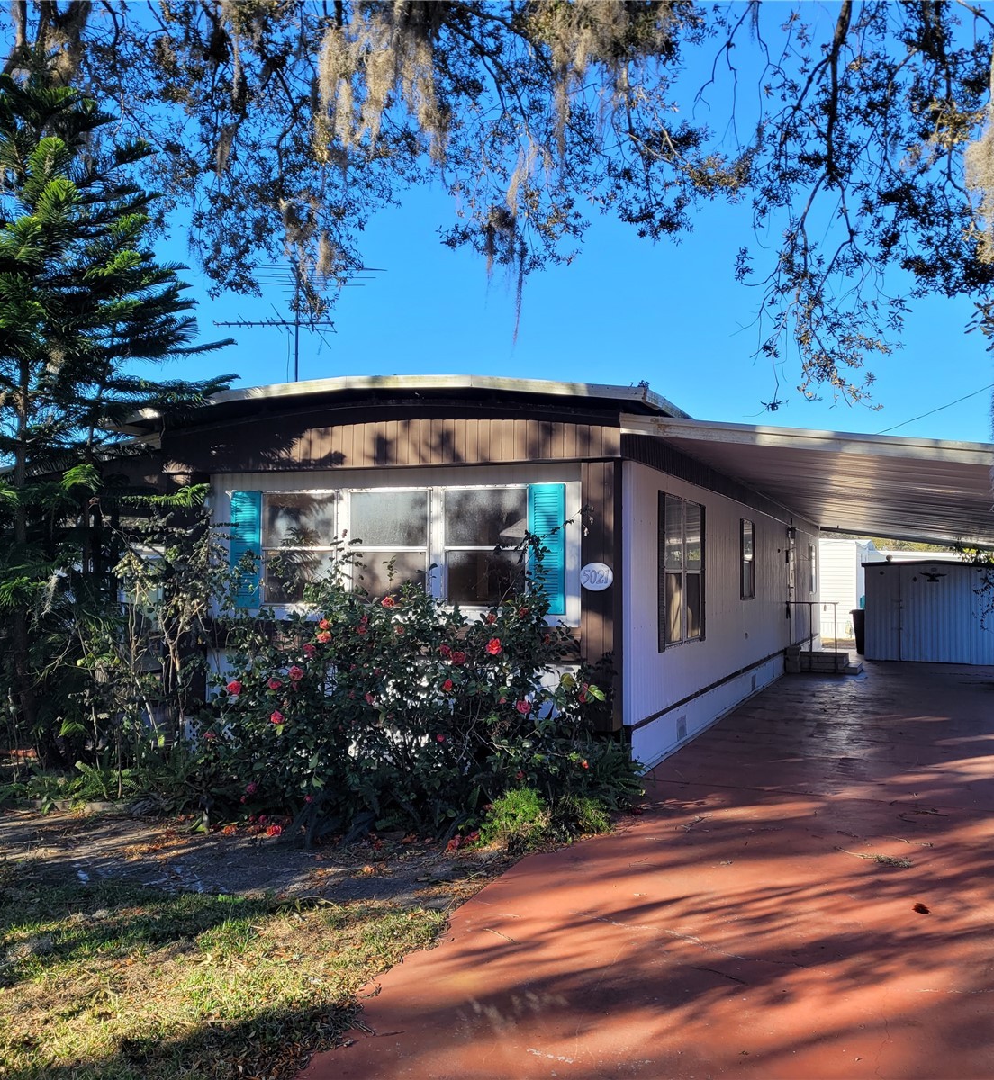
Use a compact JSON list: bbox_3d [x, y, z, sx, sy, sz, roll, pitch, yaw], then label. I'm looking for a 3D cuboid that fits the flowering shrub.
[{"bbox_3d":[-0.533,0.929,7.531,2.950,1.800,1.800,-1,-2,21],"label":"flowering shrub"}]

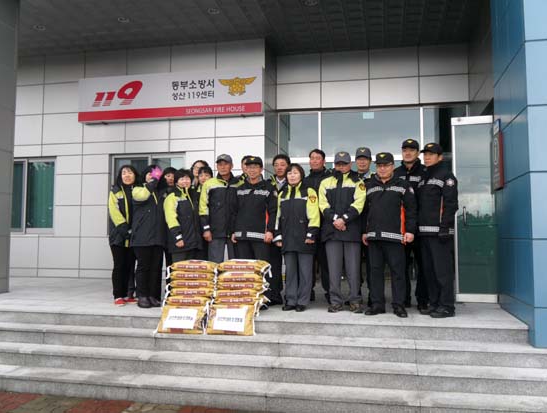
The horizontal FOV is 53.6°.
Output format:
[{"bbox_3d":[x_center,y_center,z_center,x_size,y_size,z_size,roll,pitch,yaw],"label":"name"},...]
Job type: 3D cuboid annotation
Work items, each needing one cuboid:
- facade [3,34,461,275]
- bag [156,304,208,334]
[{"bbox_3d":[-0.882,-0.815,10.404,9.014,4.420,0.991,-1,-4,12],"label":"facade"},{"bbox_3d":[-0.842,1.065,5.113,0.440,0.300,0.095,-1,-39,12],"label":"bag"}]

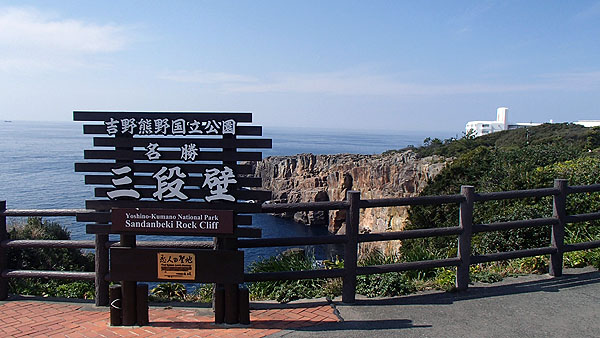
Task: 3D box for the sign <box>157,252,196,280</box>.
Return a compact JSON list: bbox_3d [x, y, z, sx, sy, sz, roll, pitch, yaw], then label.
[{"bbox_3d":[-1.085,0.859,3.926,0.339,0.243,0.020,1,6,2],"label":"sign"}]

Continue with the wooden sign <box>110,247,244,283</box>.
[{"bbox_3d":[-1.087,0.854,3.966,1.189,0.294,0.060,1,6,2],"label":"wooden sign"}]

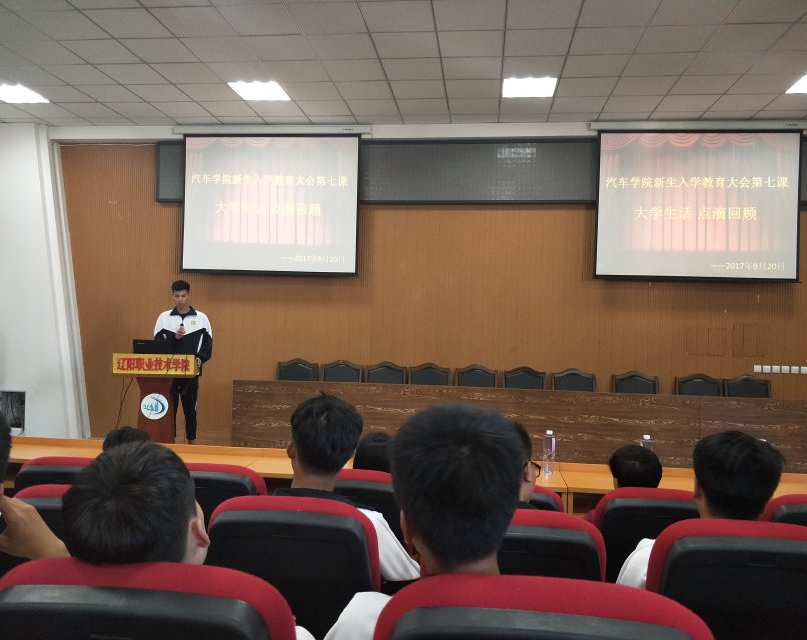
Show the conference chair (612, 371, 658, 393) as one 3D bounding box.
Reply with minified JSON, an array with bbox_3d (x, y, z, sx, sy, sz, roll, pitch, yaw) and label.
[{"bbox_3d":[2.527,1.051,6.513,0.490,0.980,0.570,1,-1,6],"label":"conference chair"}]

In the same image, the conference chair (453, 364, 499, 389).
[{"bbox_3d":[0.806,1.010,6.807,0.490,0.980,0.570,1,-1,6],"label":"conference chair"}]

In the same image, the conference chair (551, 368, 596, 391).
[{"bbox_3d":[1.947,1.070,6.943,0.520,1.010,0.580,2,0,7],"label":"conference chair"}]

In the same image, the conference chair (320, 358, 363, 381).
[{"bbox_3d":[-0.803,0.997,7.281,0.520,1.010,0.580,2,0,7],"label":"conference chair"}]

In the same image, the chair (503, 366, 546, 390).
[{"bbox_3d":[1.349,1.023,6.745,0.490,0.980,0.570,1,-1,6],"label":"chair"}]

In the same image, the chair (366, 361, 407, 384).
[{"bbox_3d":[-0.233,0.984,6.924,0.490,0.980,0.570,1,-1,6],"label":"chair"}]

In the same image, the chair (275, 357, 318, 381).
[{"bbox_3d":[-1.280,0.959,7.042,0.490,0.980,0.570,1,-1,6],"label":"chair"}]

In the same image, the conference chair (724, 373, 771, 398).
[{"bbox_3d":[3.845,1.138,6.709,0.520,1.010,0.580,2,0,7],"label":"conference chair"}]

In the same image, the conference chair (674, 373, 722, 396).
[{"bbox_3d":[3.317,1.126,6.774,0.520,1.010,0.580,2,0,7],"label":"conference chair"}]

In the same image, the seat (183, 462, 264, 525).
[{"bbox_3d":[-0.793,1.068,2.796,0.540,0.960,0.640,2,0,7],"label":"seat"}]

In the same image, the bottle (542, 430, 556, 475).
[{"bbox_3d":[0.737,0.676,3.130,0.063,0.230,0.063,2,0,7],"label":"bottle"}]

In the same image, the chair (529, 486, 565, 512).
[{"bbox_3d":[0.396,1.090,2.551,0.550,0.960,0.620,1,-1,6],"label":"chair"}]

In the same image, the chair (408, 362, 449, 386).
[{"bbox_3d":[0.268,0.997,6.867,0.490,0.980,0.570,1,-1,6],"label":"chair"}]

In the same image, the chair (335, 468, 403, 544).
[{"bbox_3d":[-0.198,1.076,2.723,0.540,0.960,0.640,2,0,7],"label":"chair"}]

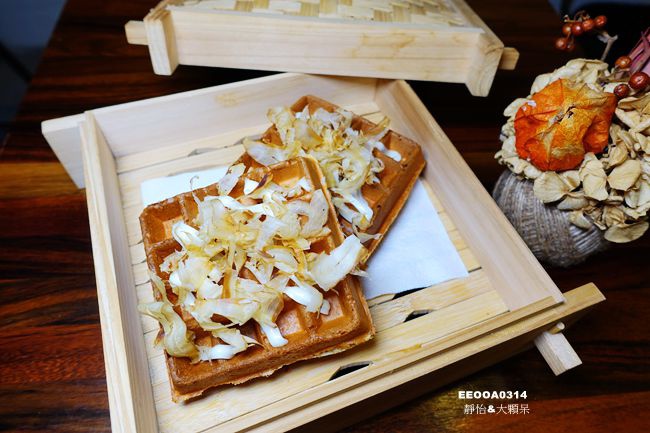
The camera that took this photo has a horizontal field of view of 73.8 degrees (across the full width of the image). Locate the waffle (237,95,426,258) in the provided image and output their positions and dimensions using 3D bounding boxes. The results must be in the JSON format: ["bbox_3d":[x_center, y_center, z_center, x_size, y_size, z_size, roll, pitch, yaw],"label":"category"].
[{"bbox_3d":[0.000,-0.028,0.317,0.113,0.028,0.113,29,59,15],"label":"waffle"}]

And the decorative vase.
[{"bbox_3d":[0.165,-0.007,0.314,0.084,0.075,0.084,-16,59,-14],"label":"decorative vase"}]

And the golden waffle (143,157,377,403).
[{"bbox_3d":[-0.042,0.032,0.255,0.112,0.028,0.112,-18,67,-3],"label":"golden waffle"}]

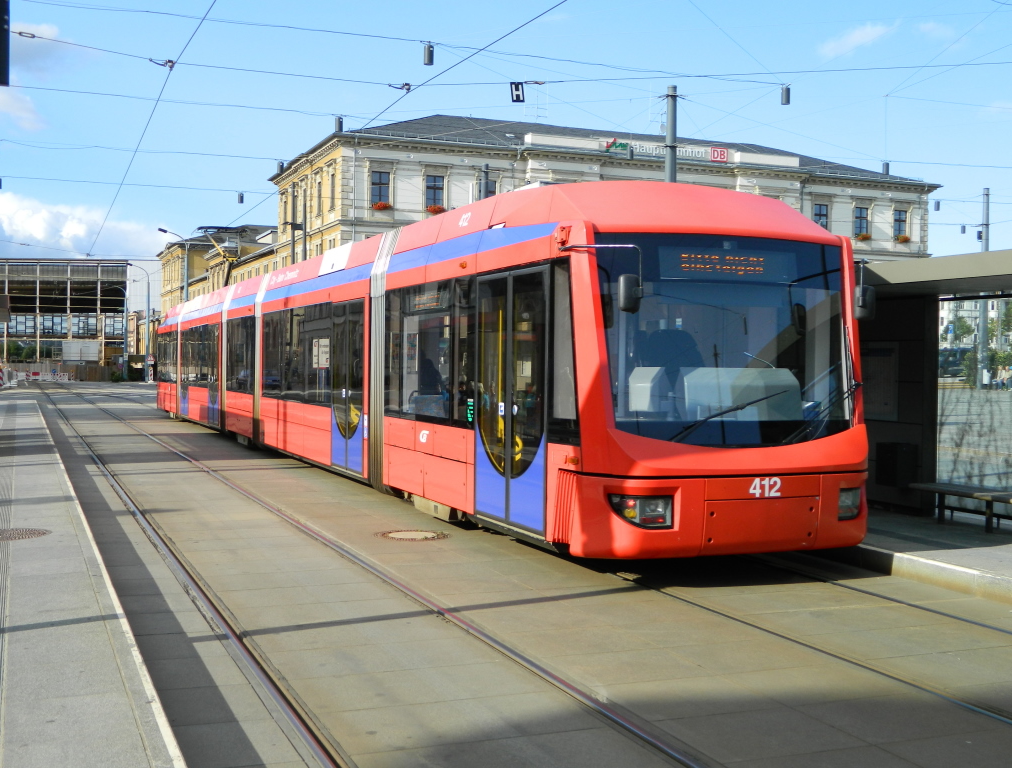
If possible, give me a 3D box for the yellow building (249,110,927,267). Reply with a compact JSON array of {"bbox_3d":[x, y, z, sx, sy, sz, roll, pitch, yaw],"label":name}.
[{"bbox_3d":[7.470,-9.222,89.945,46.200,19.192,20.700,0,1,-22],"label":"yellow building"}]

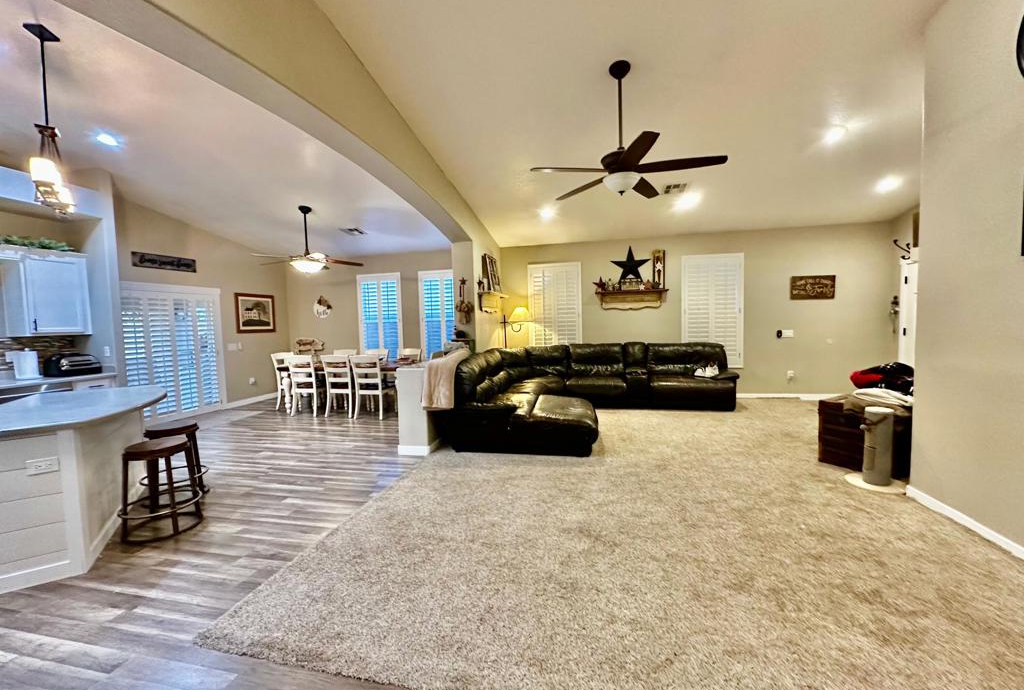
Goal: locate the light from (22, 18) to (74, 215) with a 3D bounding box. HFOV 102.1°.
[{"bbox_3d":[-3.511,-1.676,3.151,0.200,1.330,0.660,-4,4,-32],"label":"light"}]

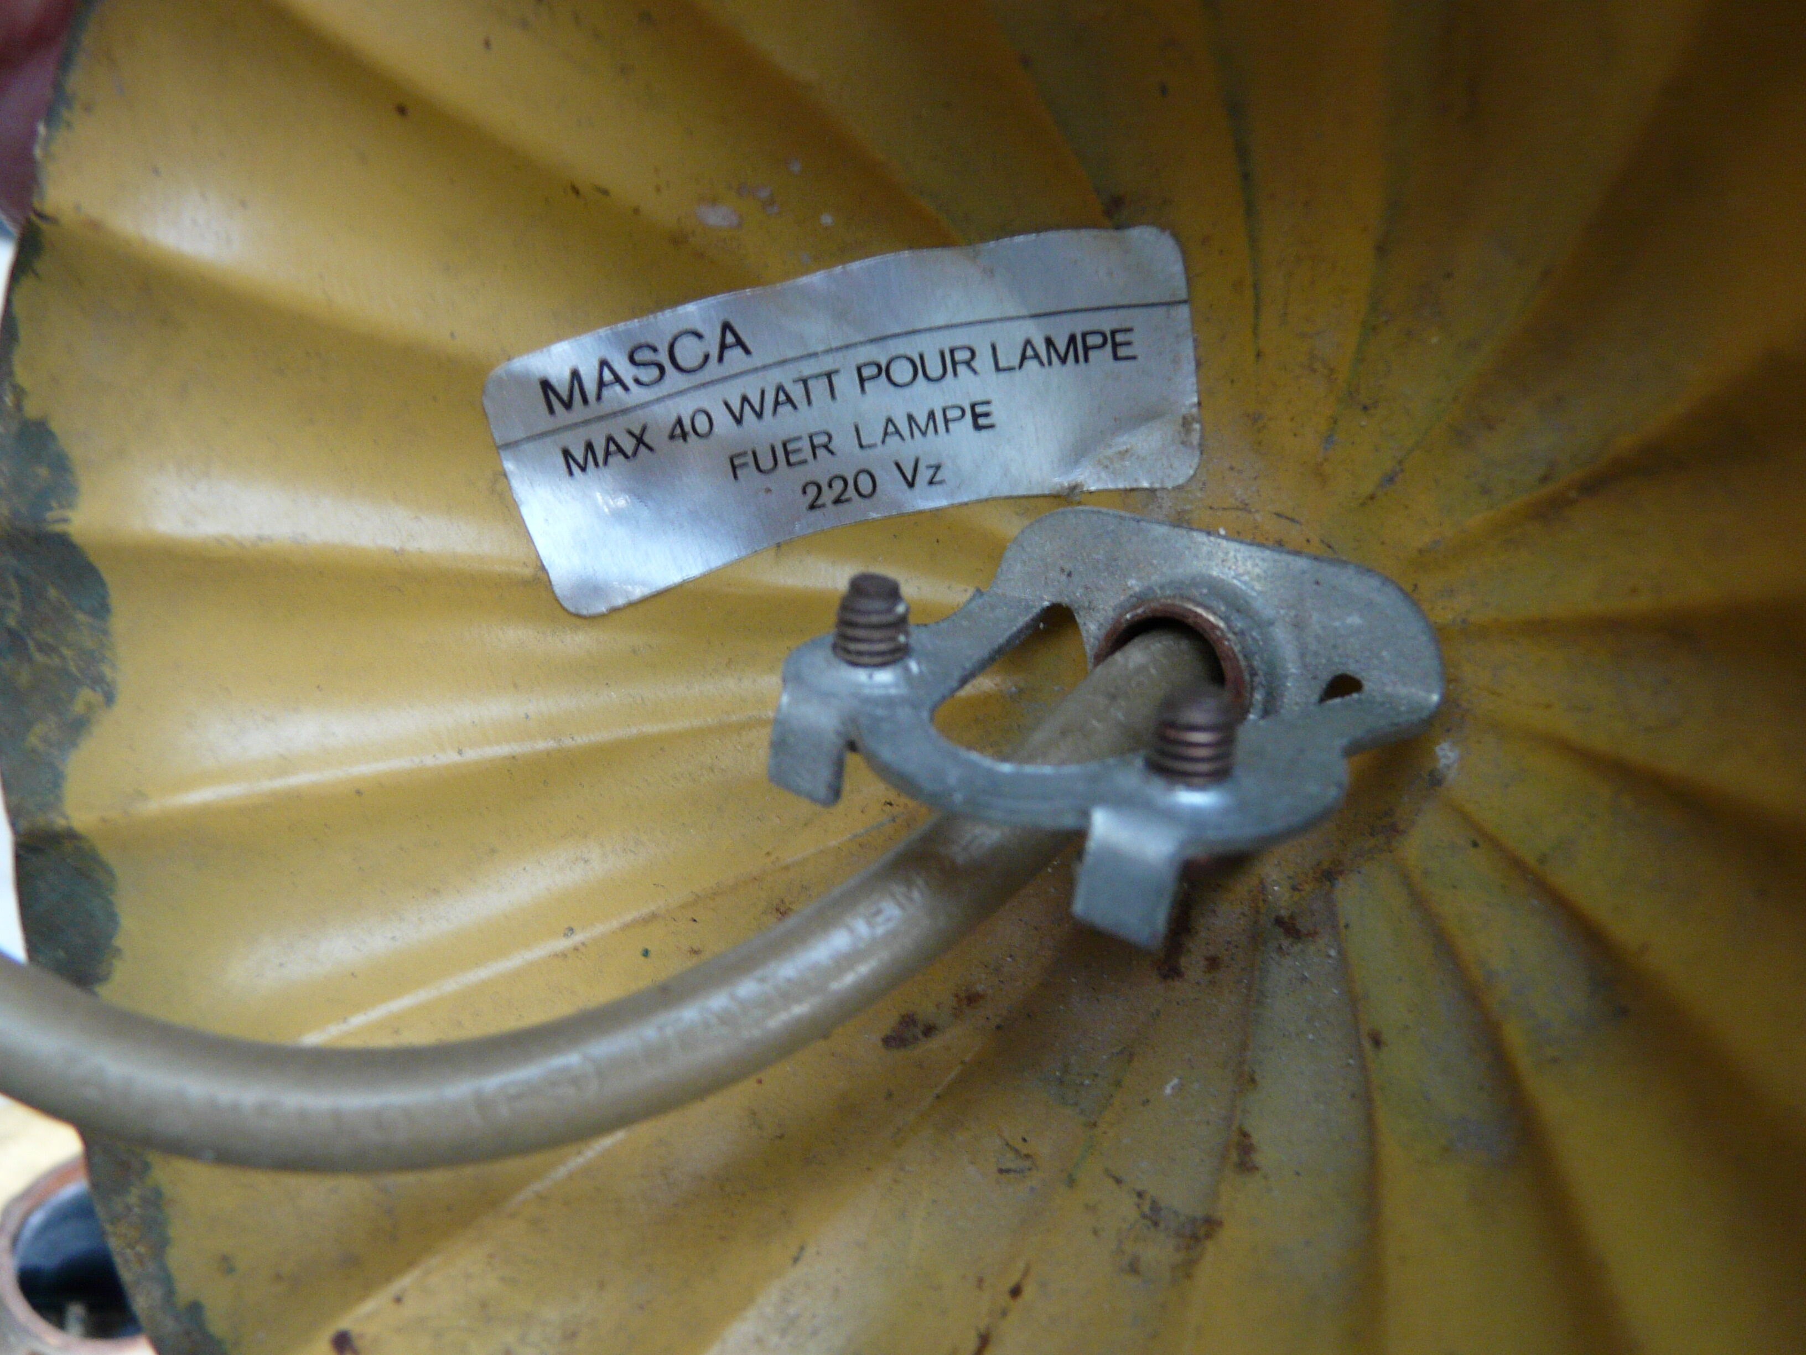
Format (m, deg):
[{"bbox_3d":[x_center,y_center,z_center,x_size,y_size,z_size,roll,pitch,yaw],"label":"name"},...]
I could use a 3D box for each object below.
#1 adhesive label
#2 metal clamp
[{"bbox_3d":[-0.003,-0.015,0.083,0.039,0.016,0.005,-11,33,4],"label":"adhesive label"},{"bbox_3d":[0.010,0.002,0.079,0.032,0.016,0.025,19,28,36],"label":"metal clamp"}]

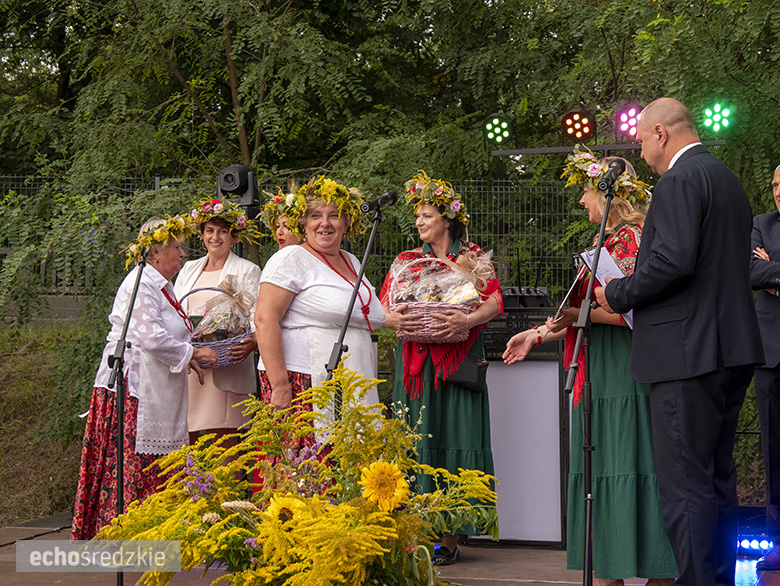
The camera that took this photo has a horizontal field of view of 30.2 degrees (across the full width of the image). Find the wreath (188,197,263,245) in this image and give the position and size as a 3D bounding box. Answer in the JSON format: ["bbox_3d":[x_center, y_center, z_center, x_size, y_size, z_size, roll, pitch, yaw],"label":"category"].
[{"bbox_3d":[-0.811,-0.359,7.200,0.370,0.220,0.330,0,-7,3],"label":"wreath"}]

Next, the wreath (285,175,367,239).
[{"bbox_3d":[-0.275,-0.369,6.150,0.350,0.250,0.310,1,-10,-3],"label":"wreath"}]

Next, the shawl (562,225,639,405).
[{"bbox_3d":[0.847,0.091,5.620,0.380,0.720,0.460,0,-2,-3],"label":"shawl"}]

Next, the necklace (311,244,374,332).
[{"bbox_3d":[-0.206,-0.019,6.000,0.200,0.370,0.220,1,-2,-34],"label":"necklace"}]

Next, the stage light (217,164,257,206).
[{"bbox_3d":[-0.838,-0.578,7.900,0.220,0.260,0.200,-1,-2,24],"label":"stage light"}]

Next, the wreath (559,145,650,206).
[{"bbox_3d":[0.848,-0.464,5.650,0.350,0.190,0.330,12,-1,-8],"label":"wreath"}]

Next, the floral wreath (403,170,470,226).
[{"bbox_3d":[0.209,-0.426,6.500,0.310,0.220,0.310,7,-8,1],"label":"floral wreath"}]

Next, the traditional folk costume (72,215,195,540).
[{"bbox_3d":[-1.209,0.403,6.800,0.570,1.570,0.520,0,-2,3],"label":"traditional folk costume"}]

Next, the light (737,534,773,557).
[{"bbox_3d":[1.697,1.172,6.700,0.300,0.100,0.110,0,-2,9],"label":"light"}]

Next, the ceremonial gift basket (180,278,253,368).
[{"bbox_3d":[-0.831,0.147,6.950,0.370,0.440,0.290,0,-2,0],"label":"ceremonial gift basket"}]

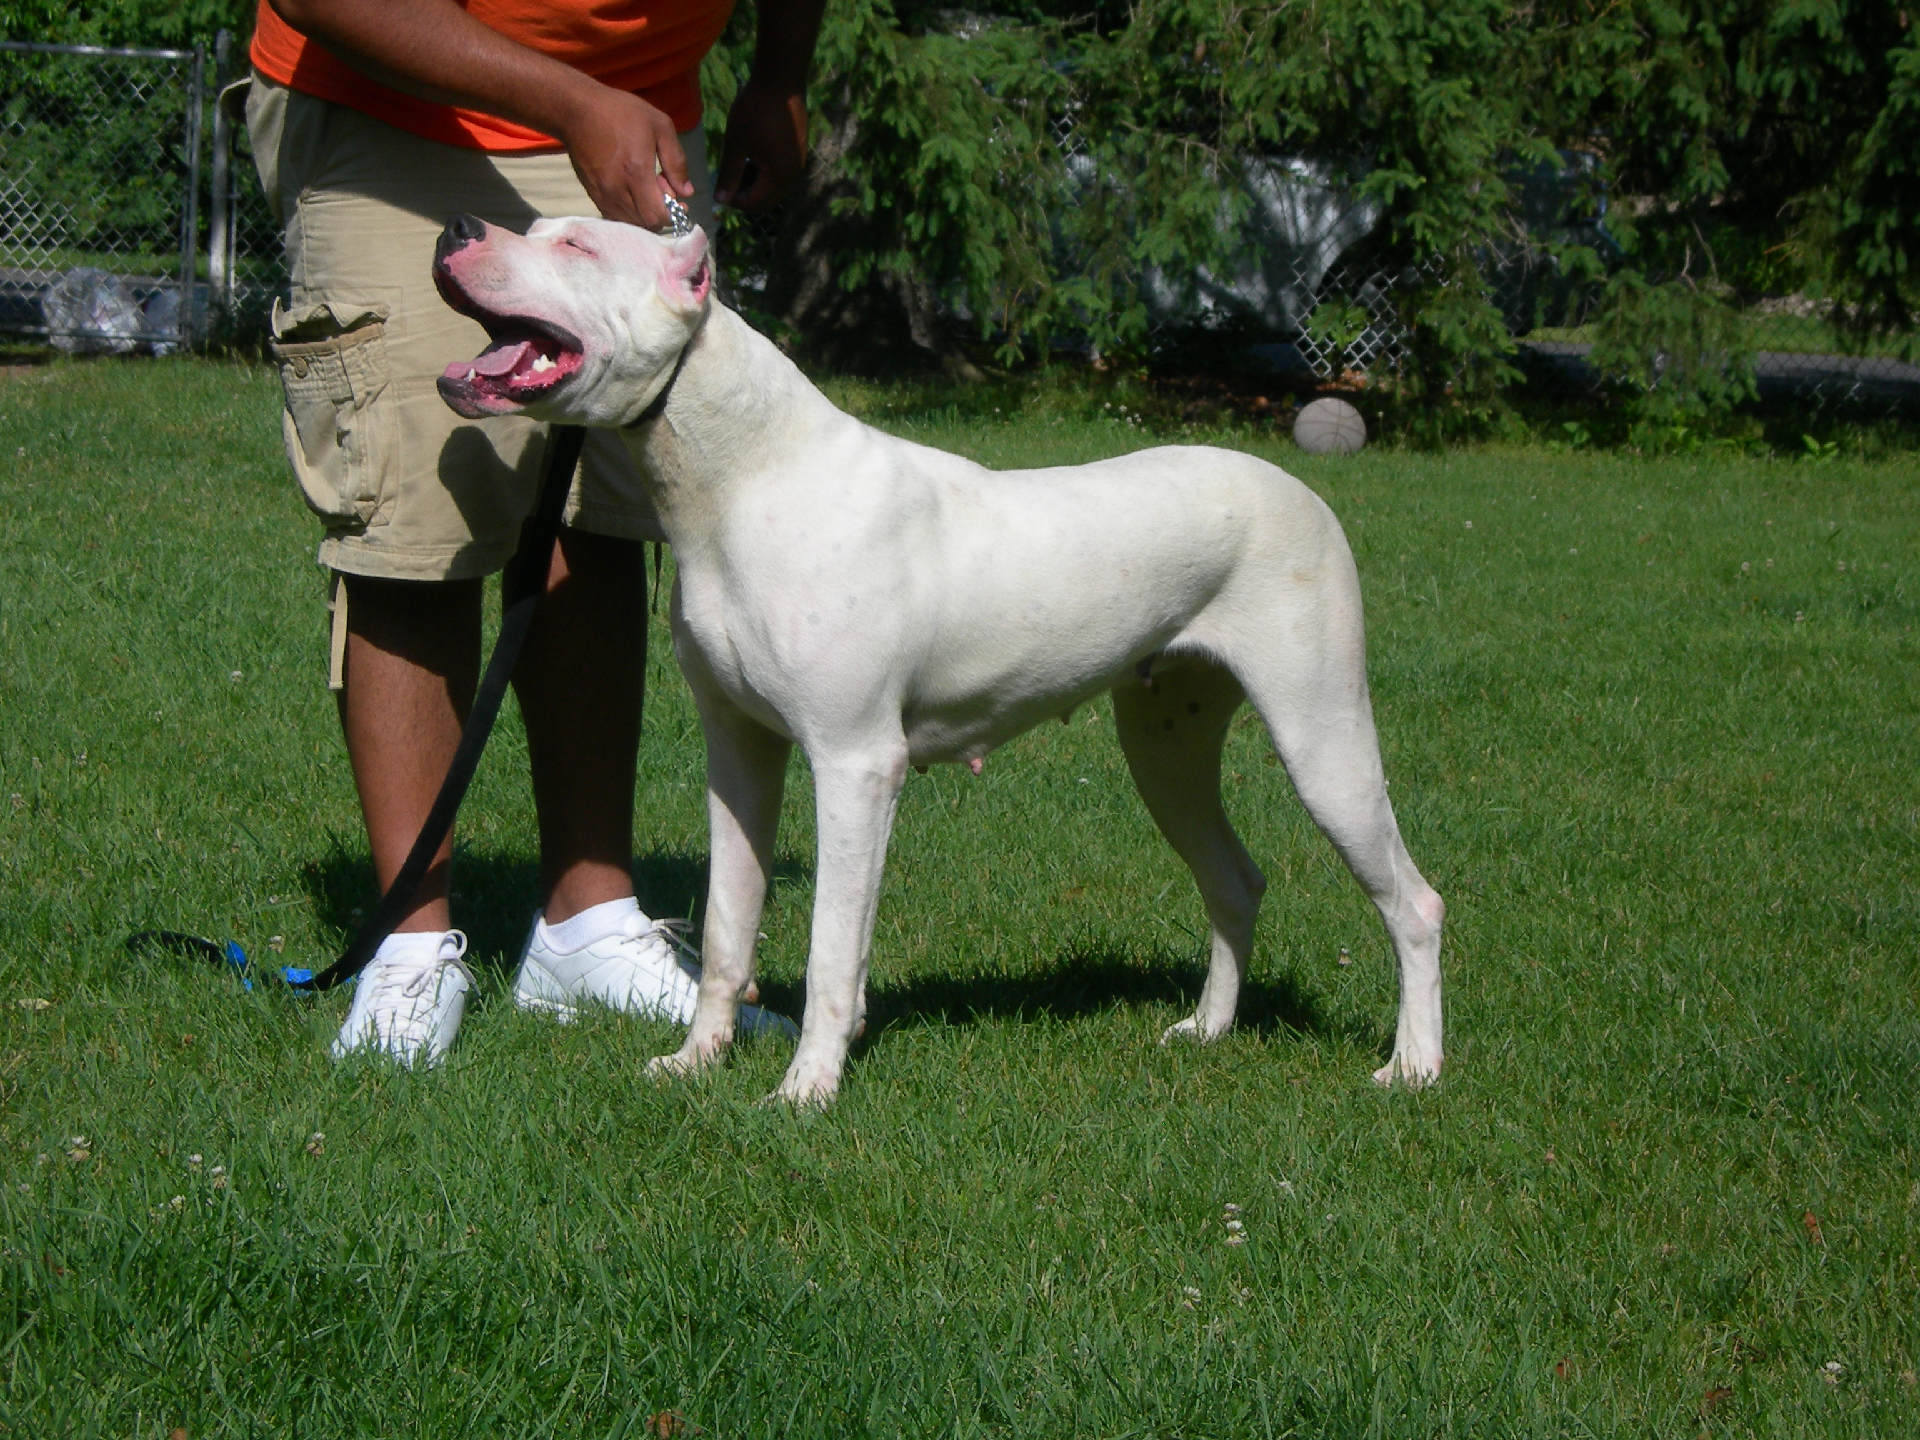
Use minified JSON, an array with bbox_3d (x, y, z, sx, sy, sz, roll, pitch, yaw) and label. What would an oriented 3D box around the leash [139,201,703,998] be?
[{"bbox_3d":[-0.551,-0.113,6.296,0.200,0.820,0.820,-2,7,-43],"label":"leash"}]

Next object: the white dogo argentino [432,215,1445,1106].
[{"bbox_3d":[-0.008,-0.056,6.114,0.970,0.826,0.320,0,6,-28],"label":"white dogo argentino"}]

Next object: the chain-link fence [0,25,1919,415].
[{"bbox_3d":[0.000,-1.979,25.695,7.900,1.250,0.080,2,5,-6],"label":"chain-link fence"}]

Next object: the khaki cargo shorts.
[{"bbox_3d":[-0.484,-0.392,6.370,0.440,0.560,0.340,0,6,-28],"label":"khaki cargo shorts"}]

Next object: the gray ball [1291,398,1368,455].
[{"bbox_3d":[1.217,-0.938,20.750,0.240,0.240,0.240,3,5,0],"label":"gray ball"}]

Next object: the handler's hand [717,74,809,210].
[{"bbox_3d":[-0.202,-0.584,6.420,0.095,0.140,0.095,4,5,17],"label":"handler's hand"}]

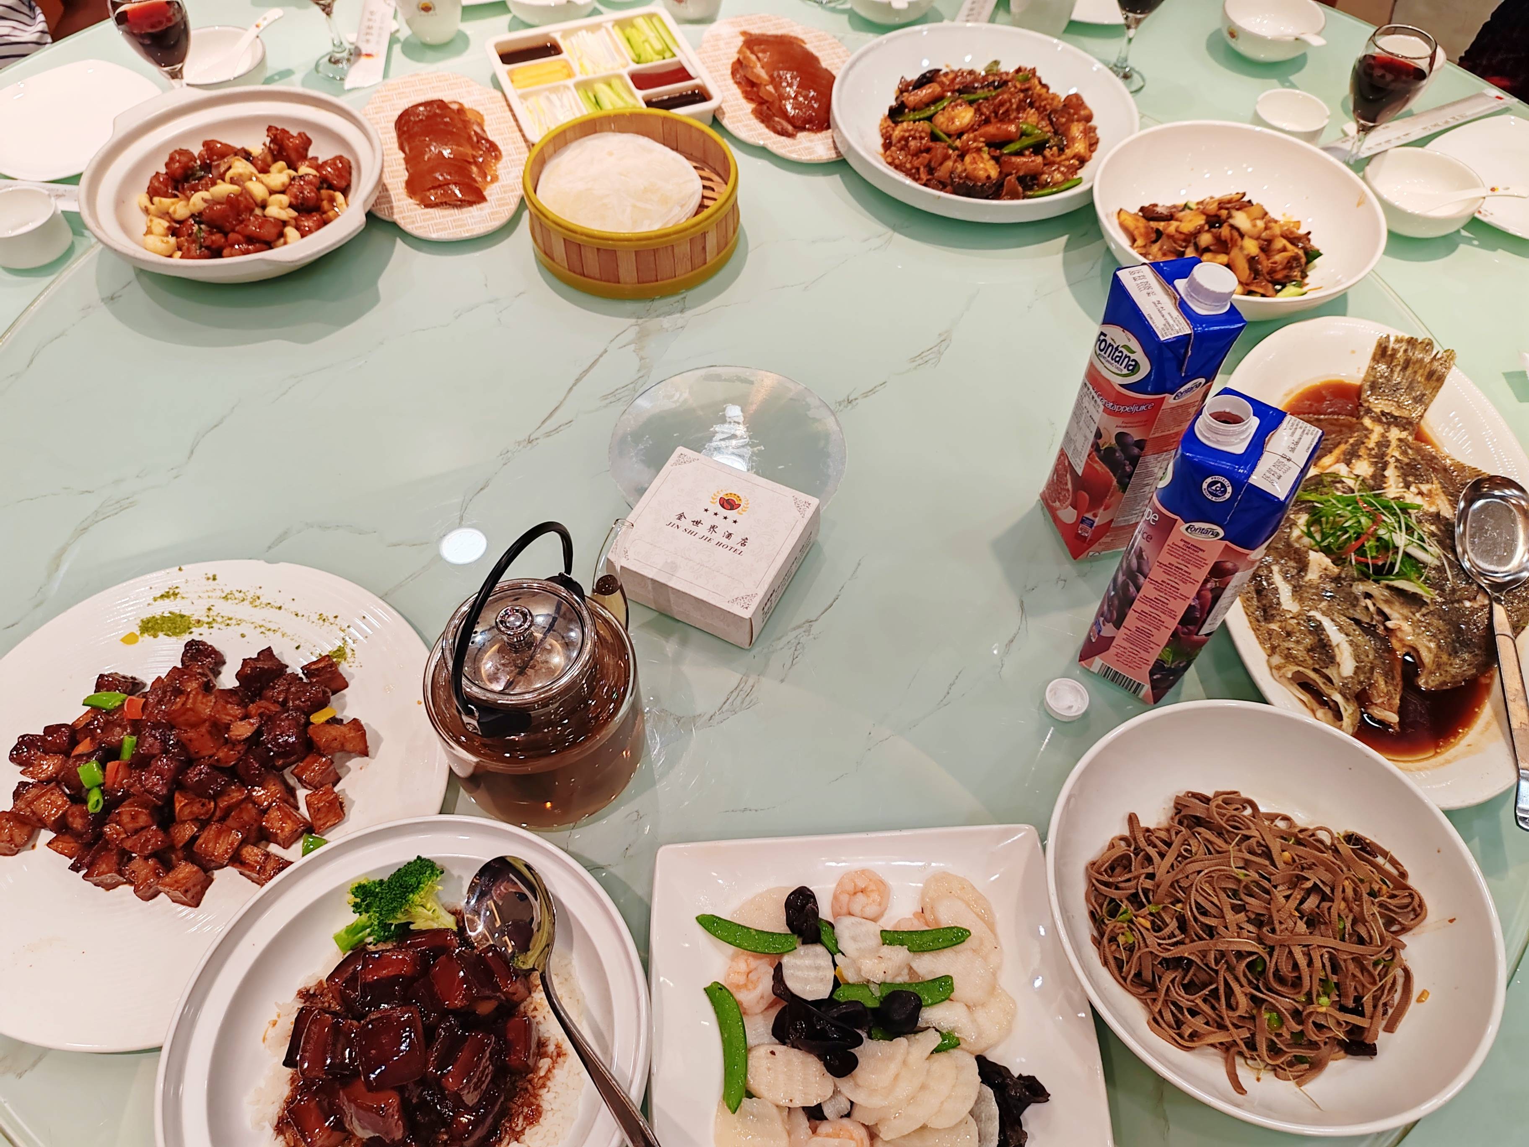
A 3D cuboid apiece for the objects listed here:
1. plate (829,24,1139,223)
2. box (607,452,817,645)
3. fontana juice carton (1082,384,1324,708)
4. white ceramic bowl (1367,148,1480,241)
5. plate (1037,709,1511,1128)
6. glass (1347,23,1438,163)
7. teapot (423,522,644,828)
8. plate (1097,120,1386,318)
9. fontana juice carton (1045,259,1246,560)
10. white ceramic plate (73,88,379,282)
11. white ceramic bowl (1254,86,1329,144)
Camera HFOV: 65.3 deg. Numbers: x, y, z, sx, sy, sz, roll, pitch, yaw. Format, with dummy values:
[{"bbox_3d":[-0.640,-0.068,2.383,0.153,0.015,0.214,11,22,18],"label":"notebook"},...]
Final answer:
[{"bbox_3d":[0.224,-0.457,1.236,0.311,0.060,0.311,1,55,0],"label":"plate"},{"bbox_3d":[-0.039,-0.021,0.938,0.123,0.048,0.121,23,58,14],"label":"box"},{"bbox_3d":[0.292,-0.014,0.809,0.062,0.260,0.068,32,61,20],"label":"fontana juice carton"},{"bbox_3d":[0.673,-0.386,1.237,0.115,0.047,0.115,1,55,0],"label":"white ceramic bowl"},{"bbox_3d":[0.312,0.218,0.765,0.273,0.070,0.273,0,55,-1],"label":"plate"},{"bbox_3d":[0.625,-0.472,1.228,0.069,0.158,0.069,1,55,0],"label":"glass"},{"bbox_3d":[-0.142,0.039,0.782,0.142,0.235,0.189,26,59,16],"label":"teapot"},{"bbox_3d":[0.439,-0.322,1.139,0.263,0.070,0.263,0,55,-1],"label":"plate"},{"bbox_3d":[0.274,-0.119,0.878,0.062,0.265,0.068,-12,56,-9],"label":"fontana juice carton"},{"bbox_3d":[-0.502,-0.360,1.154,0.316,0.068,0.274,39,63,23],"label":"white ceramic plate"},{"bbox_3d":[0.570,-0.487,1.306,0.077,0.045,0.077,1,55,0],"label":"white ceramic bowl"}]

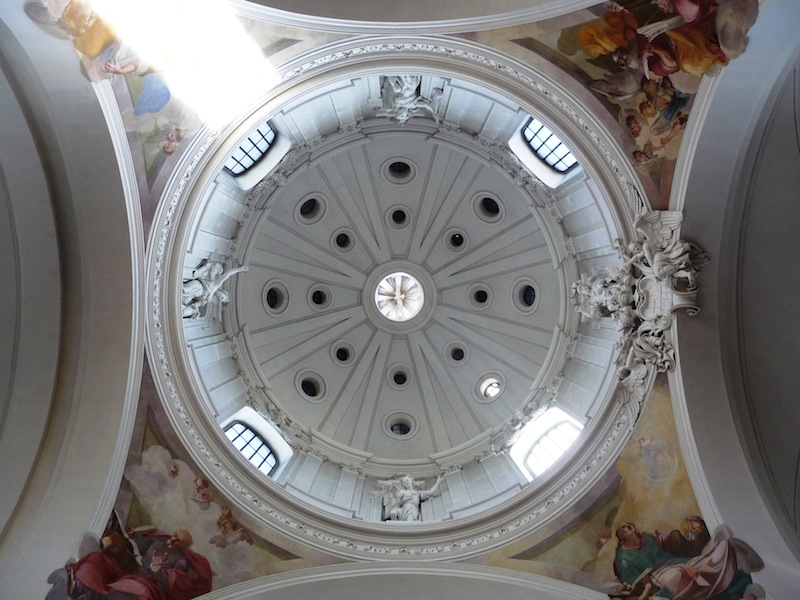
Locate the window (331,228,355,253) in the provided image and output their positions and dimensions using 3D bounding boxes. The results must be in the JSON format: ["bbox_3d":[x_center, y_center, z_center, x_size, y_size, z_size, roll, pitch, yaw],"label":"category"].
[{"bbox_3d":[-2.577,-2.666,30.851,1.200,0.280,1.200,-45,-58,0],"label":"window"}]

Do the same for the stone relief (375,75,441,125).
[{"bbox_3d":[0.300,-6.200,21.700,2.100,2.700,1.200,0,-90,0],"label":"stone relief"}]

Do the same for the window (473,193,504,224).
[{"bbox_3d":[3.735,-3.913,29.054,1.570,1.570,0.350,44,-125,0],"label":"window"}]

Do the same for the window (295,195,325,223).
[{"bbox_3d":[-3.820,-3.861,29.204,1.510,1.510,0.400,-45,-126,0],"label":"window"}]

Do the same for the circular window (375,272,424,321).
[{"bbox_3d":[0.000,-0.100,32.000,2.300,0.400,2.300,0,-90,0],"label":"circular window"}]

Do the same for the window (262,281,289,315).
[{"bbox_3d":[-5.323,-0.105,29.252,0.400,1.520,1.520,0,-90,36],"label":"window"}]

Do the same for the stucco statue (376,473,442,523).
[{"bbox_3d":[0.330,6.200,21.700,2.100,2.700,1.200,0,-90,0],"label":"stucco statue"}]

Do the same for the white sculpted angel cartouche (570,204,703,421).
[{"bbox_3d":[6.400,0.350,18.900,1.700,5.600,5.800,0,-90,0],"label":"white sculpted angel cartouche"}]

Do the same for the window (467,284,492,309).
[{"bbox_3d":[3.608,-0.156,30.876,1.130,0.350,1.130,-1,-90,33],"label":"window"}]

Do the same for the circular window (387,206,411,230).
[{"bbox_3d":[-0.033,-3.825,31.785,1.180,0.300,1.180,-1,-58,0],"label":"circular window"}]

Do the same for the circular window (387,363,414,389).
[{"bbox_3d":[0.018,3.550,31.785,1.180,0.300,1.180,0,-122,0],"label":"circular window"}]

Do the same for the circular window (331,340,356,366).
[{"bbox_3d":[-2.533,2.399,30.851,1.200,0.280,1.200,45,-122,0],"label":"circular window"}]

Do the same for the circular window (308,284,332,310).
[{"bbox_3d":[-3.702,-0.138,31.785,1.180,0.300,1.180,0,-90,-32],"label":"circular window"}]

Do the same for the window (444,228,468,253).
[{"bbox_3d":[2.547,-2.681,30.870,1.130,0.350,1.130,45,-57,0],"label":"window"}]

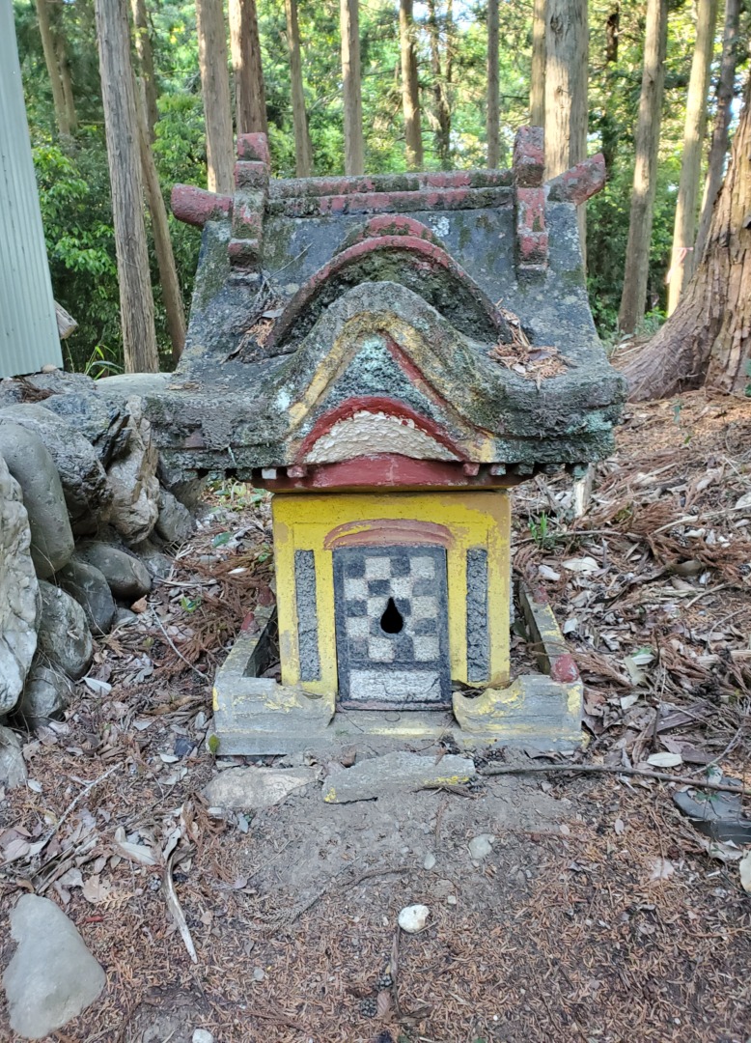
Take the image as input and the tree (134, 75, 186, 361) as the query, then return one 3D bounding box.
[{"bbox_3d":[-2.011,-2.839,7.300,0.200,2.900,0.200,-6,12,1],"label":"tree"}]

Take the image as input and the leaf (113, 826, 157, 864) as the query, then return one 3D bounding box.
[{"bbox_3d":[-0.497,0.665,1.617,0.127,0.020,0.031,16,29,32],"label":"leaf"}]

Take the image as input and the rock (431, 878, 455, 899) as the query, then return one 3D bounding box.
[{"bbox_3d":[0.131,0.703,1.502,0.040,0.018,0.037,0,12,0],"label":"rock"}]

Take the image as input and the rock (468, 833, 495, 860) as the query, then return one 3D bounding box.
[{"bbox_3d":[0.218,0.672,1.621,0.051,0.025,0.047,0,12,0],"label":"rock"}]

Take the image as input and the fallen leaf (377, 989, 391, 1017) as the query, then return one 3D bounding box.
[{"bbox_3d":[0.014,0.778,1.274,0.019,0.010,0.048,0,12,1],"label":"fallen leaf"}]

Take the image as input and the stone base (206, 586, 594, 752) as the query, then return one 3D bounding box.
[{"bbox_3d":[0.089,0.391,2.408,0.949,0.235,0.867,1,13,4],"label":"stone base"}]

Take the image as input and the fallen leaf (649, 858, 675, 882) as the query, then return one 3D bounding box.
[{"bbox_3d":[0.562,0.677,1.535,0.044,0.012,0.067,3,13,13],"label":"fallen leaf"}]

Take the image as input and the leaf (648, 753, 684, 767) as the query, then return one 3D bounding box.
[{"bbox_3d":[0.707,0.574,1.904,0.089,0.014,0.051,-2,21,-6],"label":"leaf"}]

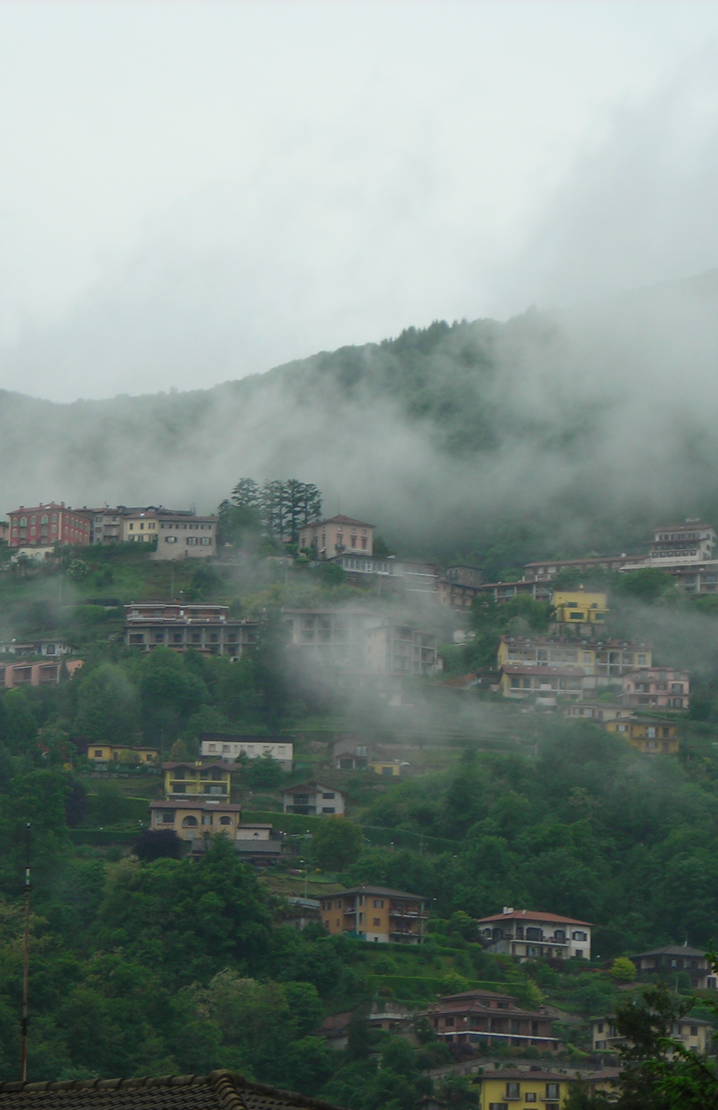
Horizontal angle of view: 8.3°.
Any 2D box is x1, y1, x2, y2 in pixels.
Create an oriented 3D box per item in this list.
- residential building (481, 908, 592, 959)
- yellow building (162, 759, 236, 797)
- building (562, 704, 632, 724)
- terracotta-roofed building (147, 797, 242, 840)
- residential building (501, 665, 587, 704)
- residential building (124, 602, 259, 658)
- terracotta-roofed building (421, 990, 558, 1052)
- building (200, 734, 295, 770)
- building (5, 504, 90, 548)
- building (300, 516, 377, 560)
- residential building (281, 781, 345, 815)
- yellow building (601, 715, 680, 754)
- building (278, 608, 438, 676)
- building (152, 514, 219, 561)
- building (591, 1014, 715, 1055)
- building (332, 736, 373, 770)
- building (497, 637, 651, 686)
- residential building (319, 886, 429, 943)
[{"bbox_3d":[28.190,60.660,790.000,16.600,8.430,9.500,9,-13,-41],"label":"residential building"},{"bbox_3d":[-32.680,46.810,1015.000,13.900,9.220,10.000,2,-10,-9],"label":"yellow building"},{"bbox_3d":[51.020,34.080,1060.000,13.000,4.950,8.500,4,-11,-20],"label":"building"},{"bbox_3d":[-30.050,48.760,910.000,15.940,8.250,10.000,1,-10,-8],"label":"terracotta-roofed building"},{"bbox_3d":[39.270,27.550,1060.000,17.300,8.240,8.500,3,-11,-14],"label":"residential building"},{"bbox_3d":[-36.900,16.980,1095.000,29.560,13.460,14.000,0,-10,-1],"label":"residential building"},{"bbox_3d":[19.620,69.540,740.000,11.000,9.350,20.000,-10,-14,43],"label":"terracotta-roofed building"},{"bbox_3d":[-22.530,39.780,990.000,17.840,7.850,10.000,1,-10,-8],"label":"building"},{"bbox_3d":[-85.720,-7.120,1370.000,17.400,13.140,16.000,-5,-12,28],"label":"building"},{"bbox_3d":[-5.390,-3.820,1250.000,15.110,12.680,12.800,8,-13,-39],"label":"building"},{"bbox_3d":[-9.320,50.520,1015.000,13.000,6.870,11.000,0,-10,-2],"label":"residential building"},{"bbox_3d":[59.130,37.940,1040.000,14.200,8.560,9.000,2,-10,-13],"label":"yellow building"},{"bbox_3d":[0.230,19.660,1070.000,31.800,14.510,14.000,4,-11,-20],"label":"building"},{"bbox_3d":[-44.440,-3.810,1270.000,15.500,12.450,11.000,1,-10,-6],"label":"building"},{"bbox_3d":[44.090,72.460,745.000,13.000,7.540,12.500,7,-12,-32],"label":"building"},{"bbox_3d":[-1.450,41.390,1025.000,8.390,7.560,9.000,1,-10,-3],"label":"building"},{"bbox_3d":[47.020,23.260,1085.000,32.000,9.970,10.000,2,-10,-13],"label":"building"},{"bbox_3d":[2.150,58.090,800.000,14.630,9.720,10.400,8,-13,-39],"label":"residential building"}]

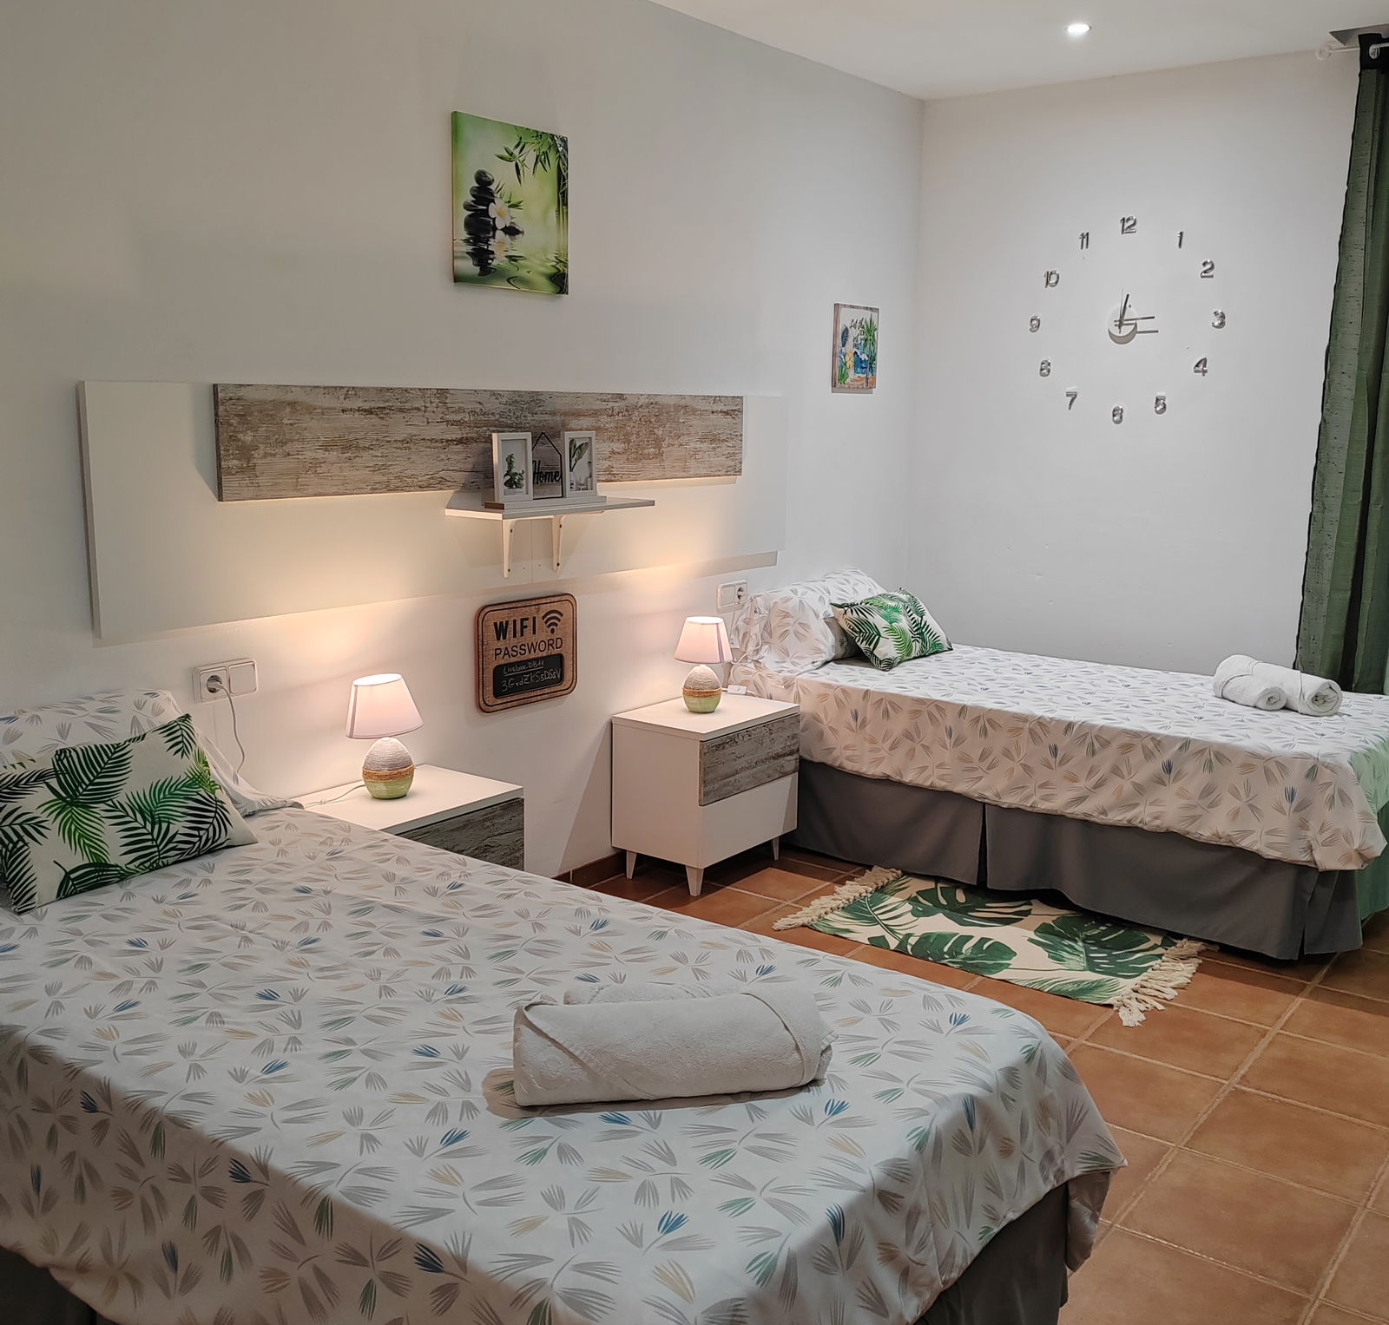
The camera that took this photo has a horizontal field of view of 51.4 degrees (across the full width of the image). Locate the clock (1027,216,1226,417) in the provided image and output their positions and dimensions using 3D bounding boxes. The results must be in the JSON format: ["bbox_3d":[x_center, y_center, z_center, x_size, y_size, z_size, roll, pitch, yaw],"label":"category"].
[{"bbox_3d":[1.459,-1.165,4.931,0.690,0.690,0.030,8,13,36],"label":"clock"}]

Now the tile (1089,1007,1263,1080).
[{"bbox_3d":[1.108,0.861,3.310,0.323,0.012,0.328,9,13,36],"label":"tile"}]

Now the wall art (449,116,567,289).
[{"bbox_3d":[-0.457,-1.147,3.641,0.017,0.394,0.400,9,13,36],"label":"wall art"}]

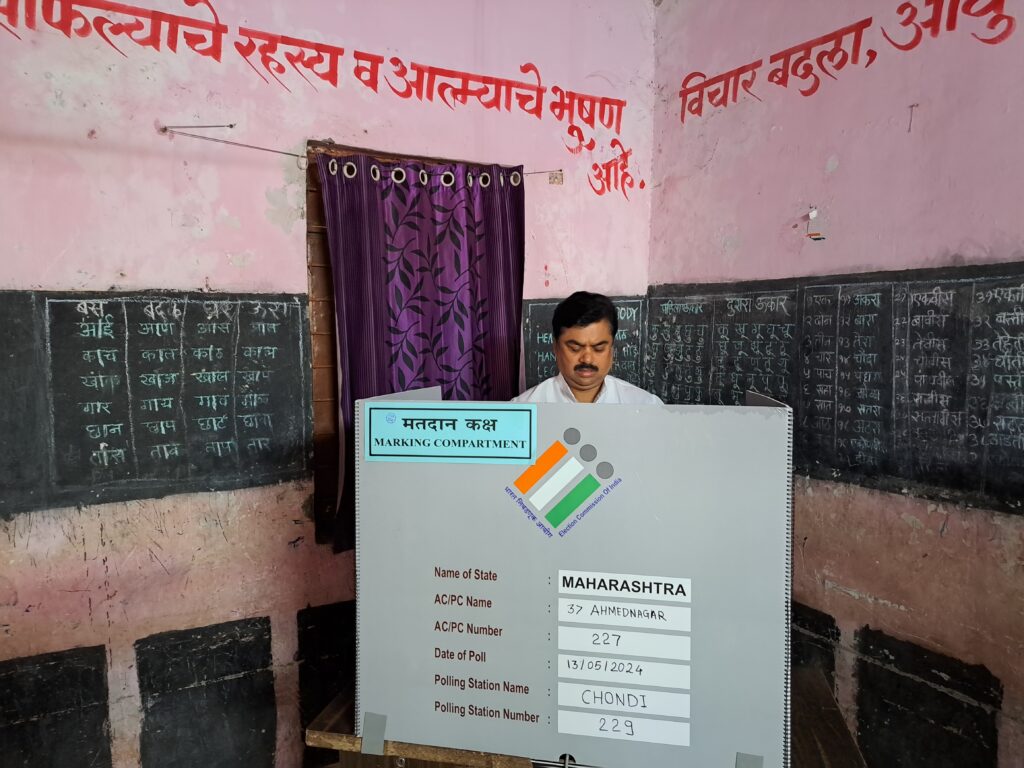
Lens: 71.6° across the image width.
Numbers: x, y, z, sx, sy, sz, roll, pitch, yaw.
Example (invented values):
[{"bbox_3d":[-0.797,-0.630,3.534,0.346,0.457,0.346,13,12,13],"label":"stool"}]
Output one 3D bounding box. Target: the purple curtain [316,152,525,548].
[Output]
[{"bbox_3d":[-0.302,-0.120,2.659,0.821,1.405,0.120,-3,5,-31],"label":"purple curtain"}]

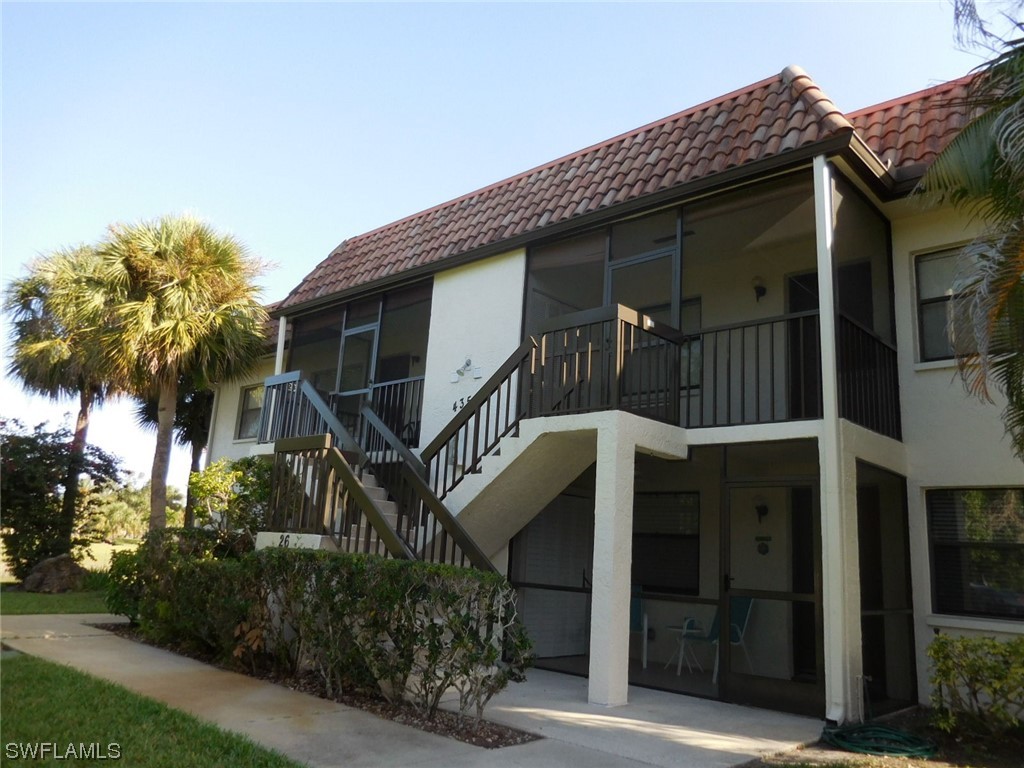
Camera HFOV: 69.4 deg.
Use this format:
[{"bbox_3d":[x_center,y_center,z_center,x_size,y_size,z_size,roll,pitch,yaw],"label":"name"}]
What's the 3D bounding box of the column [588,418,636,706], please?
[{"bbox_3d":[0.937,1.623,6.852,0.220,2.499,0.298,-7,-15,42],"label":"column"}]

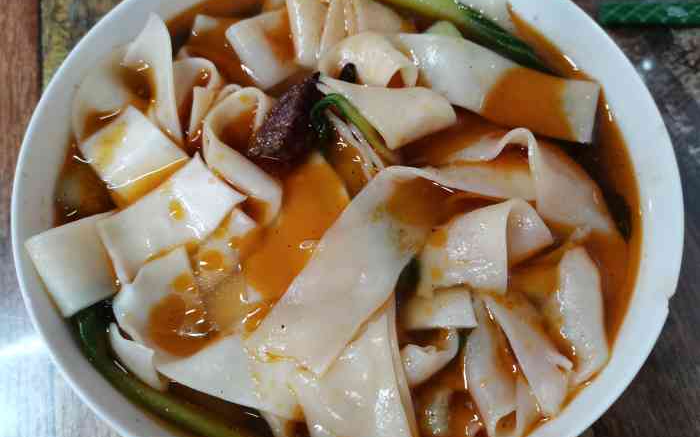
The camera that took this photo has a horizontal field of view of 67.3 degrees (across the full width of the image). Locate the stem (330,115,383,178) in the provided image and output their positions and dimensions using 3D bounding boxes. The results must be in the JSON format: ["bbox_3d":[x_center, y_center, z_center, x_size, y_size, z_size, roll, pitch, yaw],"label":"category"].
[{"bbox_3d":[0.002,-0.028,0.187,0.009,0.007,0.034,-28,68,-12],"label":"stem"}]

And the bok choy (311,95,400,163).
[{"bbox_3d":[-0.002,-0.029,0.187,0.018,0.012,0.038,-34,70,-15],"label":"bok choy"}]

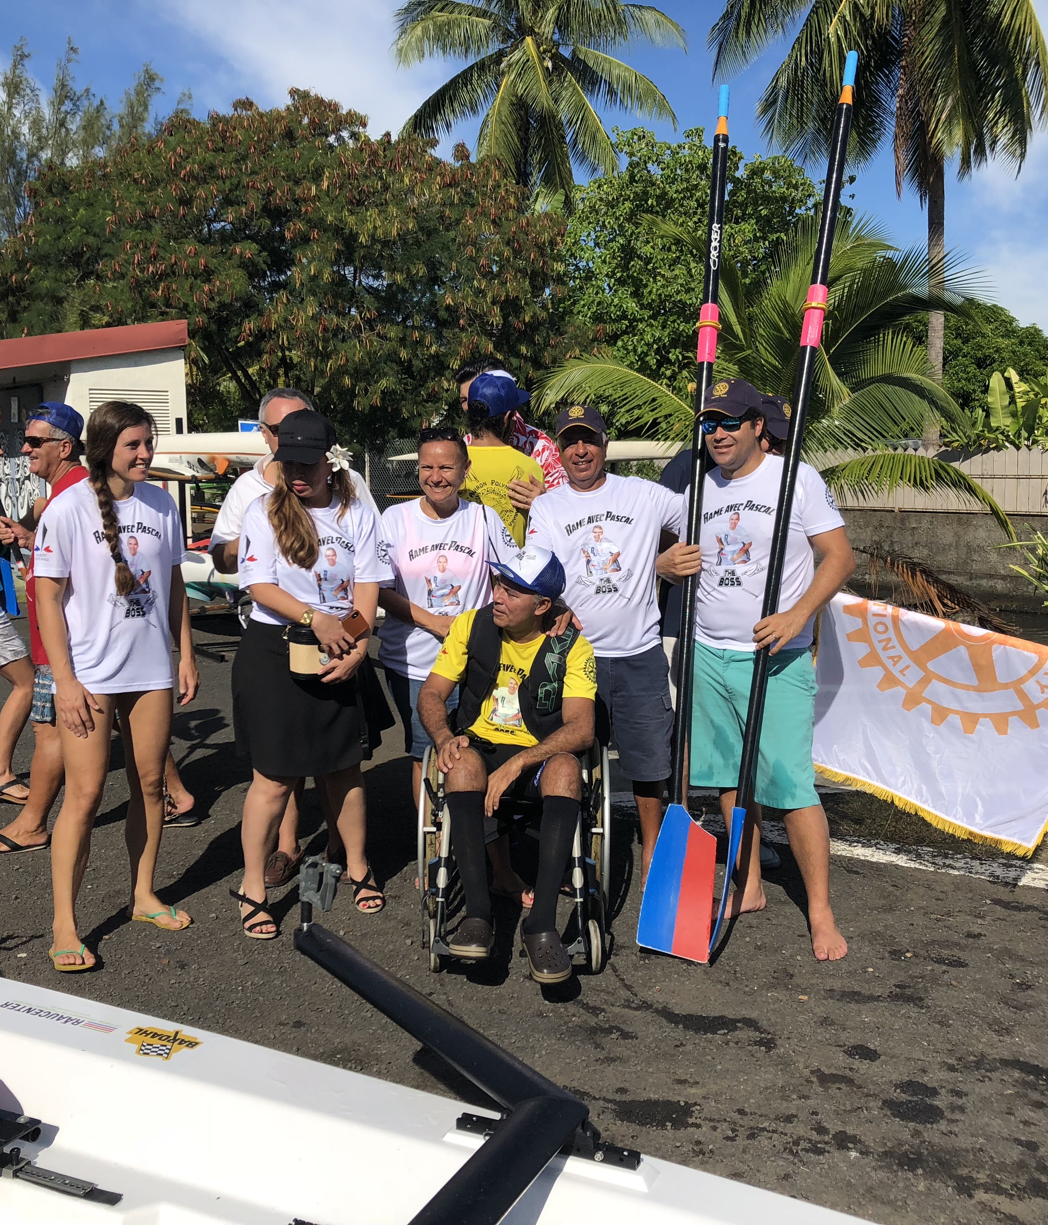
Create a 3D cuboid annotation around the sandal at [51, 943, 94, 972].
[{"bbox_3d":[-1.406,1.036,4.081,0.090,0.060,0.240,-5,8,-26],"label":"sandal"}]

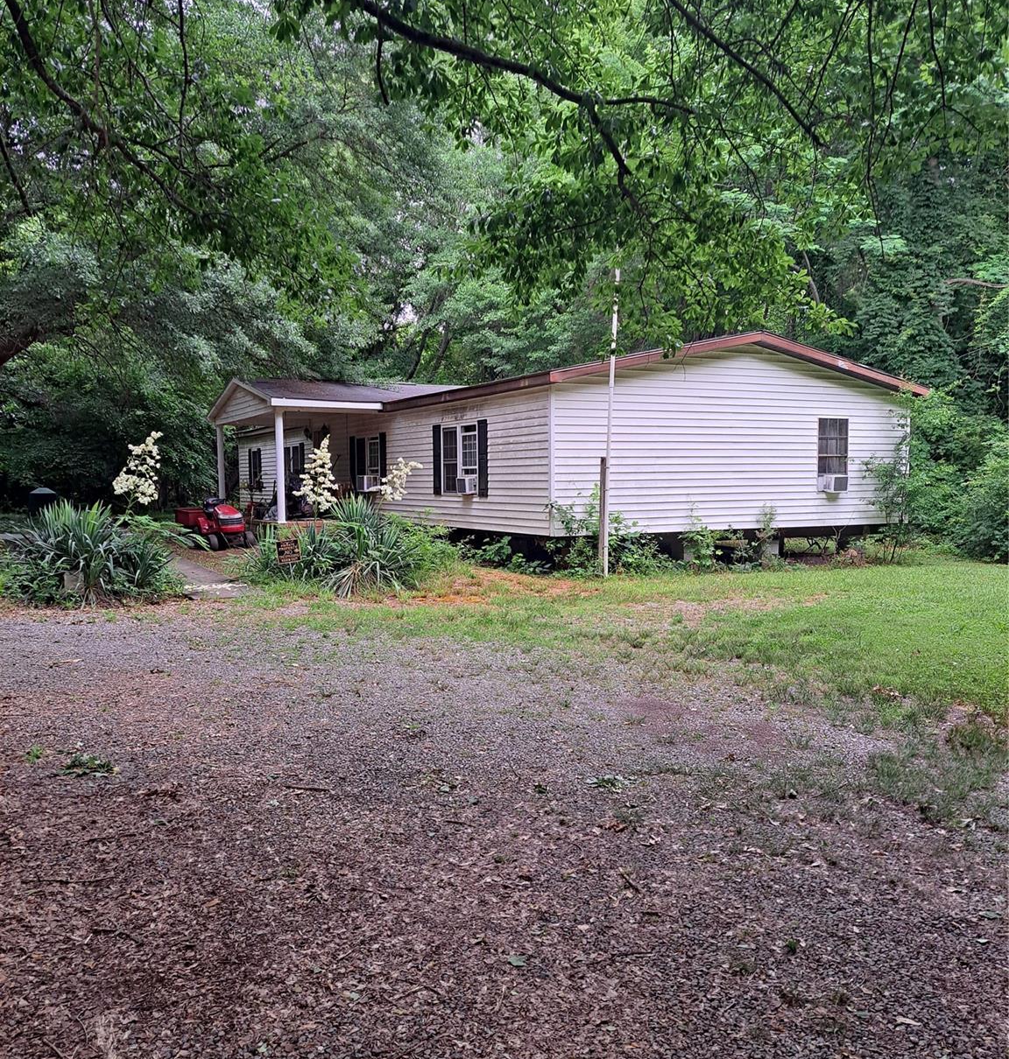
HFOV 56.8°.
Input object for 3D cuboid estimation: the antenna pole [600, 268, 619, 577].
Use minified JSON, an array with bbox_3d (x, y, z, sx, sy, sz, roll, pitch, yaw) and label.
[{"bbox_3d":[1.629,-1.636,14.168,0.100,4.720,0.090,2,3,0],"label":"antenna pole"}]

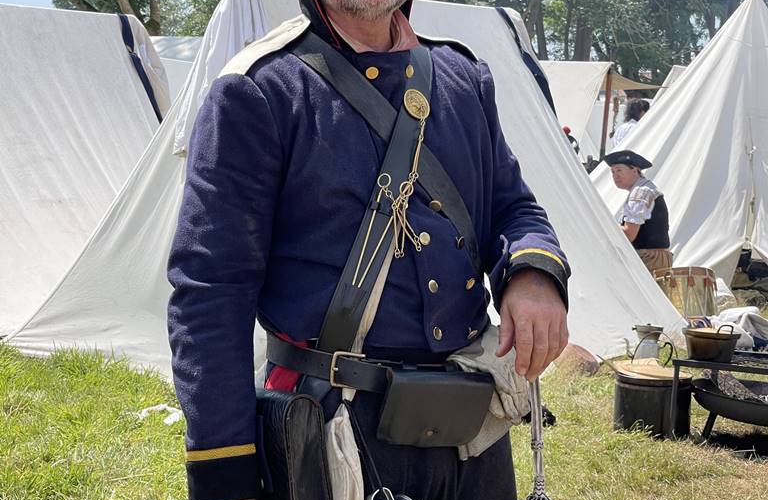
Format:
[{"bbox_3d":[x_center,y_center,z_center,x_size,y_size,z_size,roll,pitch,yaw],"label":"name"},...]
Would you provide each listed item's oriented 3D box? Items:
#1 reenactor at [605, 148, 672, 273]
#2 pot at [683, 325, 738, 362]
[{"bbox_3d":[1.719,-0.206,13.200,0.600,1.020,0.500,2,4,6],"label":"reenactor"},{"bbox_3d":[1.449,0.415,8.400,0.250,0.150,0.250,2,4,0],"label":"pot"}]

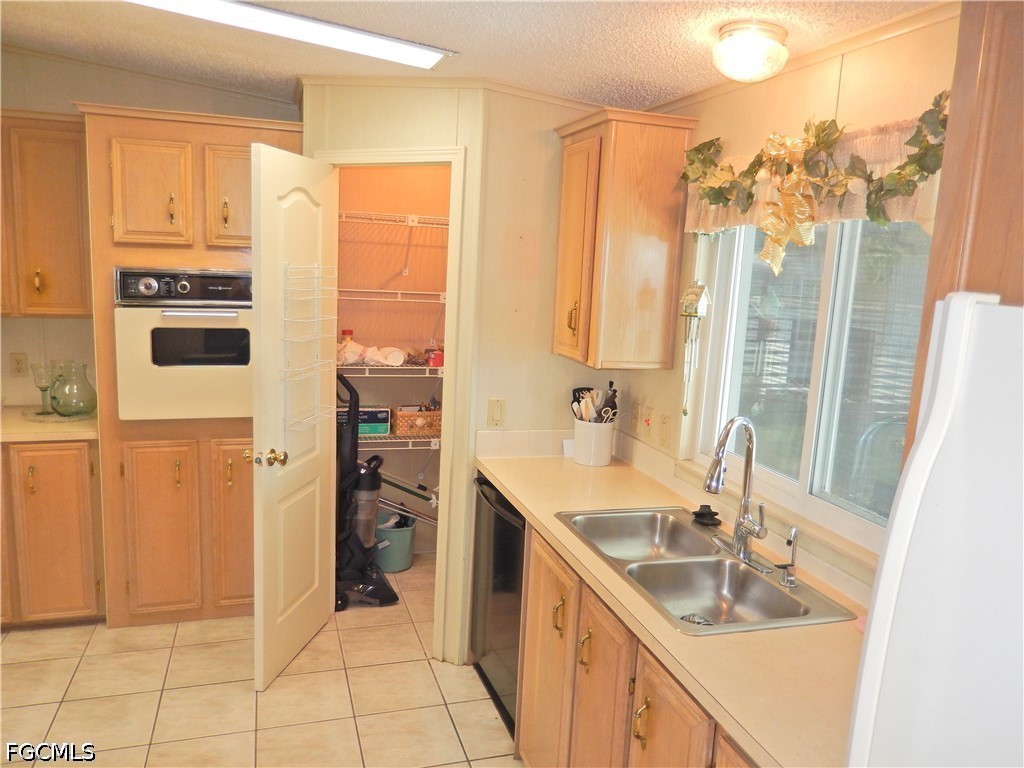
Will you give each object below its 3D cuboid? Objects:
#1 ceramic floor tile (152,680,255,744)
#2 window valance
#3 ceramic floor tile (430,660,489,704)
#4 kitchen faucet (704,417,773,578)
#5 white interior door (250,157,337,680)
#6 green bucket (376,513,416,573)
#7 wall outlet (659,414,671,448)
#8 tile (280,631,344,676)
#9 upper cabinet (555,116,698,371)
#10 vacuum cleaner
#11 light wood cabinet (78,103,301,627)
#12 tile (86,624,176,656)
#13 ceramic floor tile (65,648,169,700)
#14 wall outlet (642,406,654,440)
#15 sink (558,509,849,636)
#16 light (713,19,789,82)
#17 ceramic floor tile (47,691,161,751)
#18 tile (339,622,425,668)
[{"bbox_3d":[-1.118,1.205,2.723,0.337,0.010,0.337,0,9,-18],"label":"ceramic floor tile"},{"bbox_3d":[0.760,-0.499,1.933,0.110,0.430,1.220,0,9,-18],"label":"window valance"},{"bbox_3d":[-0.143,1.218,3.082,0.343,0.010,0.343,0,9,-18],"label":"ceramic floor tile"},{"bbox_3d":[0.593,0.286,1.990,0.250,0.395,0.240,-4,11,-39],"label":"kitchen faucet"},{"bbox_3d":[-0.869,0.132,2.995,0.045,2.030,0.610,4,9,10],"label":"white interior door"},{"bbox_3d":[-0.693,0.900,4.197,0.265,0.250,0.265,0,9,-17],"label":"green bucket"},{"bbox_3d":[0.562,0.176,2.700,0.010,0.116,0.071,0,9,-18],"label":"wall outlet"},{"bbox_3d":[-0.910,1.167,3.191,0.343,0.010,0.343,0,9,-18],"label":"tile"},{"bbox_3d":[0.382,-0.515,2.772,0.333,0.866,0.493,0,9,-17],"label":"upper cabinet"},{"bbox_3d":[-0.781,0.491,3.658,0.400,1.140,0.330,-1,10,-24],"label":"vacuum cleaner"},{"bbox_3d":[-1.468,-0.059,3.560,0.866,2.256,0.645,0,9,-17],"label":"light wood cabinet"},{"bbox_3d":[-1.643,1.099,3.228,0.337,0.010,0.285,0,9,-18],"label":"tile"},{"bbox_3d":[-1.569,1.167,2.974,0.343,0.010,0.343,0,9,-18],"label":"ceramic floor tile"},{"bbox_3d":[0.525,0.154,2.812,0.010,0.116,0.071,0,9,-18],"label":"wall outlet"},{"bbox_3d":[0.468,0.559,2.037,0.472,0.180,0.833,0,9,-17],"label":"sink"},{"bbox_3d":[0.632,-0.866,1.954,0.203,0.125,0.203,0,9,-17],"label":"light"},{"bbox_3d":[-1.443,1.205,2.616,0.337,0.010,0.337,0,9,-18],"label":"ceramic floor tile"},{"bbox_3d":[-0.580,1.166,3.300,0.343,0.010,0.343,0,9,-18],"label":"tile"}]

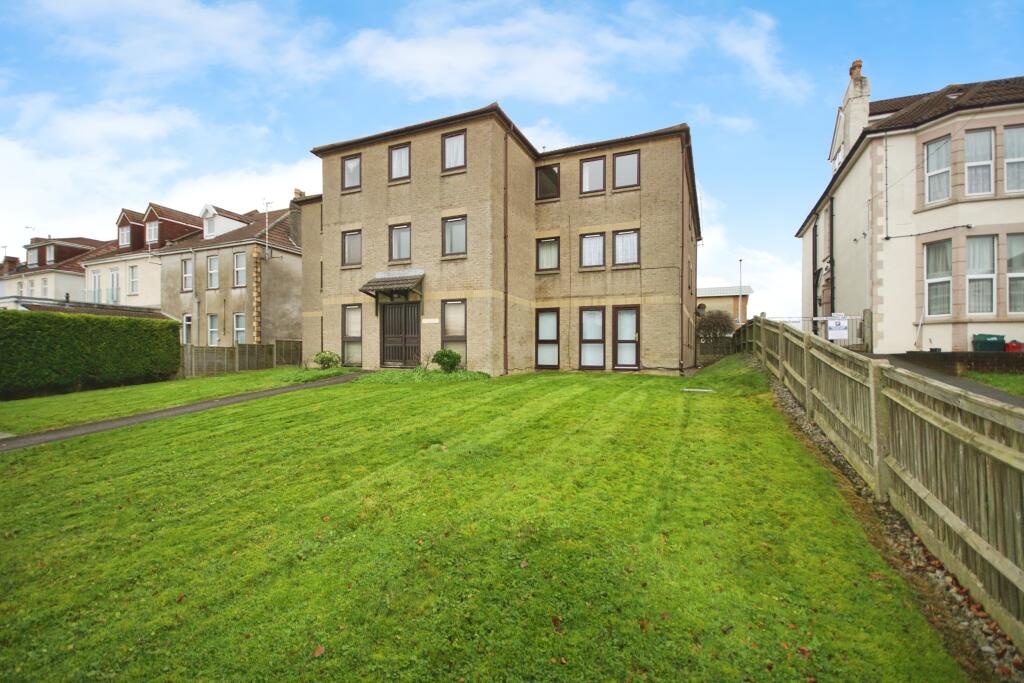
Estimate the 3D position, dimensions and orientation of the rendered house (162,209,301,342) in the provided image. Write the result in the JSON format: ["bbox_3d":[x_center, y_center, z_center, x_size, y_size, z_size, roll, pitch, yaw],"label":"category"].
[{"bbox_3d":[-14.090,-3.520,26.290,8.160,9.350,9.500,0,0,23],"label":"rendered house"}]

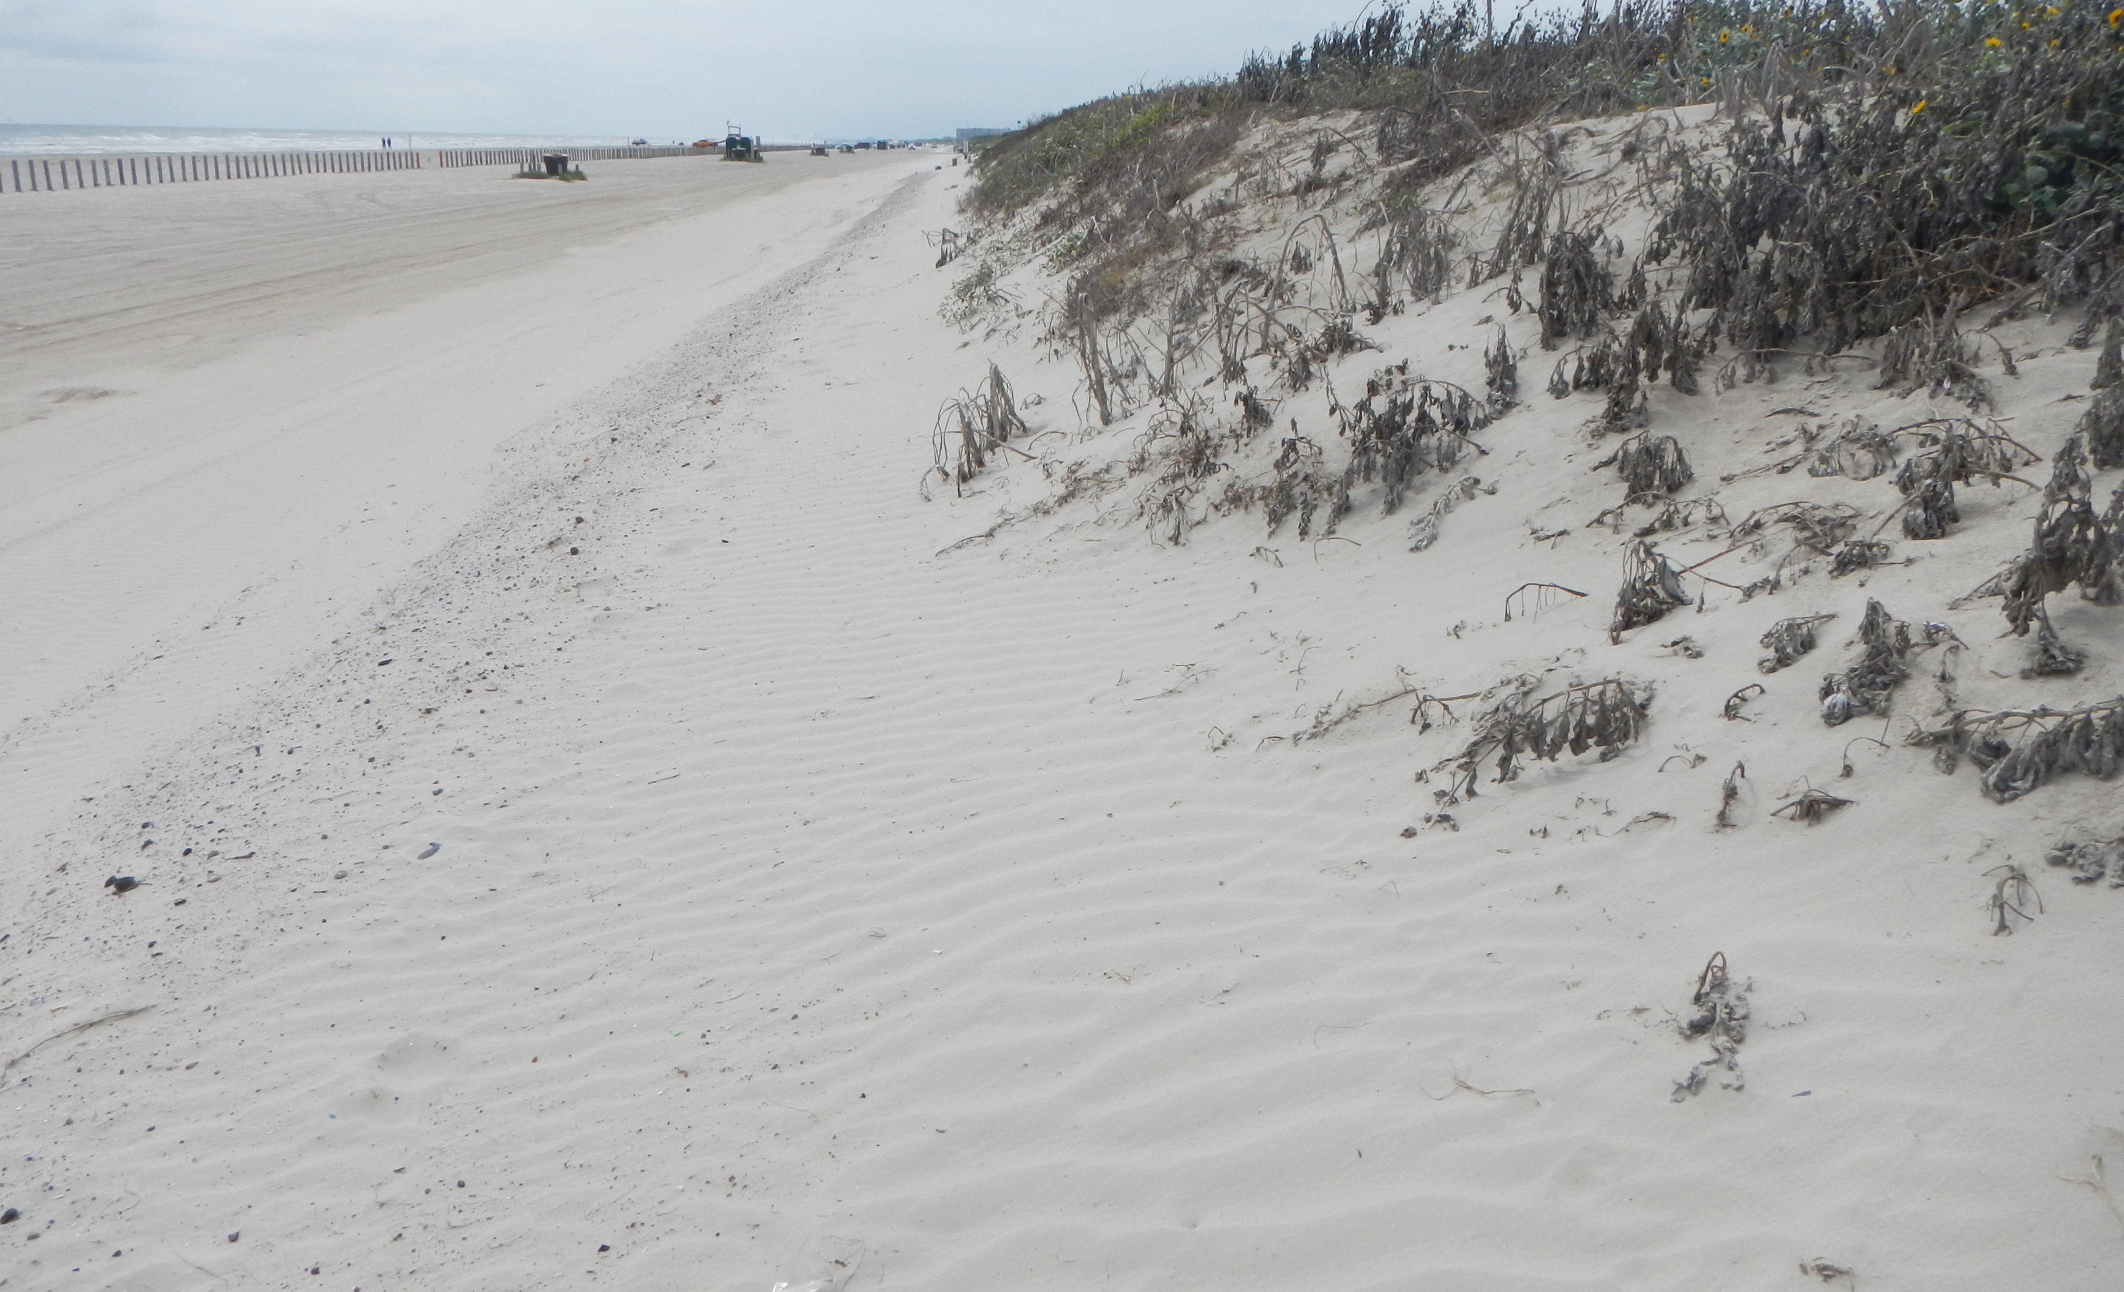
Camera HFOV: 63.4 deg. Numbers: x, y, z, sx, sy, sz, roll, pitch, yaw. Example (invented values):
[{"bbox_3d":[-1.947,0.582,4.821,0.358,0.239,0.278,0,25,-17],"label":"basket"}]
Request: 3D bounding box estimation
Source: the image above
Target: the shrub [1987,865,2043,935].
[{"bbox_3d":[1.606,0.428,2.895,0.095,0.100,0.076,11,19,30],"label":"shrub"}]

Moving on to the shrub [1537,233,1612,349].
[{"bbox_3d":[2.477,-1.720,8.285,0.352,0.547,0.317,6,17,15],"label":"shrub"}]

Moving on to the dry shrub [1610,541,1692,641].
[{"bbox_3d":[1.582,-0.149,4.615,0.218,0.231,0.186,7,17,19],"label":"dry shrub"}]

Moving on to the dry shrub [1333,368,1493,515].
[{"bbox_3d":[1.351,-0.784,6.598,0.618,0.500,0.464,4,17,11],"label":"dry shrub"}]

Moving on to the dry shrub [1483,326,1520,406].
[{"bbox_3d":[1.915,-1.217,7.480,0.166,0.332,0.149,5,17,14],"label":"dry shrub"}]

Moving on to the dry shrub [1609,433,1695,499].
[{"bbox_3d":[1.959,-0.598,5.705,0.286,0.186,0.229,7,17,18],"label":"dry shrub"}]

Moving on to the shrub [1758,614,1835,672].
[{"bbox_3d":[1.766,-0.008,4.128,0.179,0.107,0.143,8,18,23],"label":"shrub"}]

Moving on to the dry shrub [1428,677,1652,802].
[{"bbox_3d":[1.118,0.219,4.018,0.524,0.207,0.314,6,17,16],"label":"dry shrub"}]

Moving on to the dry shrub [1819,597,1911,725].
[{"bbox_3d":[1.790,0.033,3.828,0.203,0.241,0.203,9,18,25],"label":"dry shrub"}]

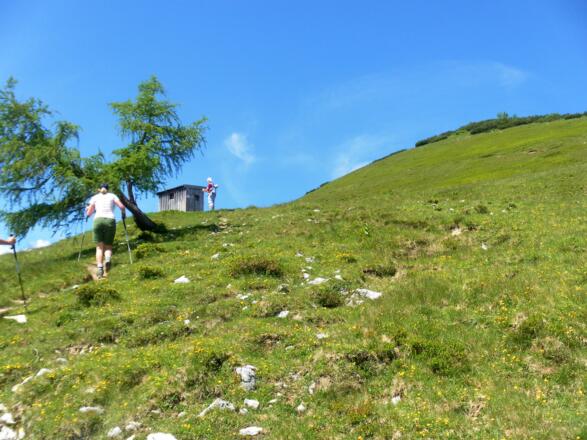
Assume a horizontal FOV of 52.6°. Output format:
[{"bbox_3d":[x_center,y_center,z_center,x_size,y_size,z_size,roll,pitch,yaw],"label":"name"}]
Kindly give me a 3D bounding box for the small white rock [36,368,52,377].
[{"bbox_3d":[-2.224,1.361,5.300,0.140,0.055,0.100,3,-8,-23],"label":"small white rock"}]

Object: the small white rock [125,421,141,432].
[{"bbox_3d":[-0.977,1.253,3.600,0.100,0.070,0.085,0,-12,0],"label":"small white rock"}]

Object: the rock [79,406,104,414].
[{"bbox_3d":[-1.362,1.284,4.000,0.175,0.060,0.120,0,-12,0],"label":"rock"}]

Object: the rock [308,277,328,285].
[{"bbox_3d":[0.303,0.735,7.200,0.235,0.075,0.170,0,-7,2],"label":"rock"}]

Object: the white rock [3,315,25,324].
[{"bbox_3d":[-3.831,1.365,8.150,0.320,0.110,0.200,3,-8,-25],"label":"white rock"}]

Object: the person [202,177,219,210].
[{"bbox_3d":[-4.196,-1.340,30.000,0.720,1.730,0.520,-1,-12,5],"label":"person"}]

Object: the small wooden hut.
[{"bbox_3d":[-6.667,-1.055,35.000,2.300,1.750,1.500,-6,-9,39],"label":"small wooden hut"}]

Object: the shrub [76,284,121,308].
[{"bbox_3d":[-2.642,1.018,8.000,0.620,0.280,0.500,0,-12,0],"label":"shrub"}]

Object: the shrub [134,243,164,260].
[{"bbox_3d":[-2.789,0.615,11.500,0.550,0.310,0.500,2,-7,-14],"label":"shrub"}]

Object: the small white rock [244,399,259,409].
[{"bbox_3d":[-0.275,1.199,3.880,0.088,0.055,0.075,0,-7,-4],"label":"small white rock"}]

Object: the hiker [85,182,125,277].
[{"bbox_3d":[-3.295,0.202,10.400,0.700,1.670,0.580,1,-12,-7],"label":"hiker"}]

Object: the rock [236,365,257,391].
[{"bbox_3d":[-0.325,1.088,4.100,0.140,0.160,0.130,0,-12,0],"label":"rock"}]

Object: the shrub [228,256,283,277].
[{"bbox_3d":[-0.564,0.690,8.800,0.790,0.290,0.600,0,-12,0],"label":"shrub"}]

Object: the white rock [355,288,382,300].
[{"bbox_3d":[0.783,0.778,6.200,0.280,0.100,0.200,-1,-7,7],"label":"white rock"}]

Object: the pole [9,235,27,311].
[{"bbox_3d":[-4.092,0.779,8.800,0.080,1.140,0.060,-11,6,-36],"label":"pole"}]

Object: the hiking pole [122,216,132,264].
[{"bbox_3d":[-3.021,0.300,10.800,0.050,1.050,0.050,-9,-6,0],"label":"hiking pole"}]

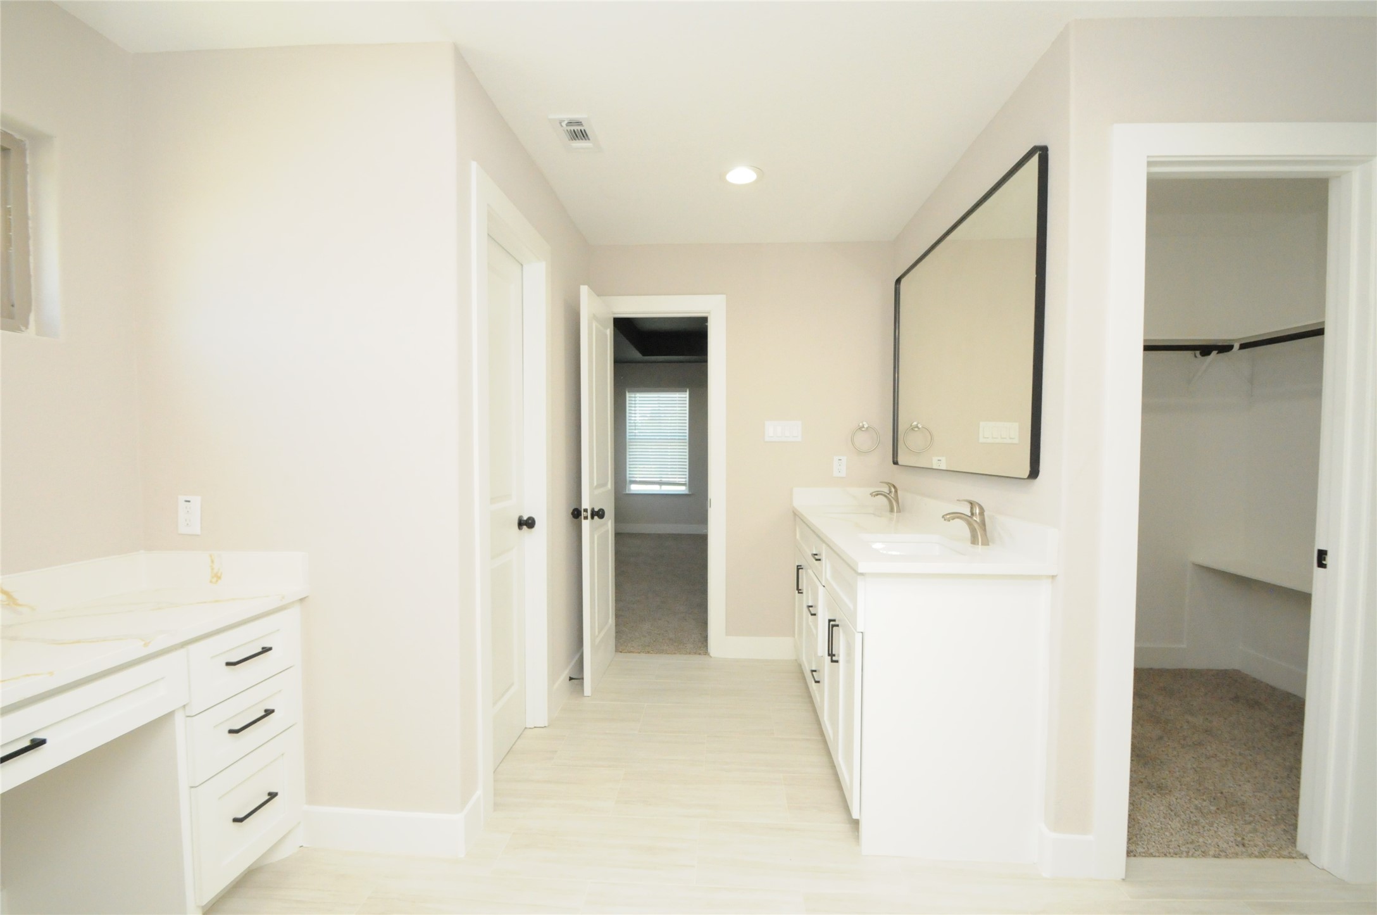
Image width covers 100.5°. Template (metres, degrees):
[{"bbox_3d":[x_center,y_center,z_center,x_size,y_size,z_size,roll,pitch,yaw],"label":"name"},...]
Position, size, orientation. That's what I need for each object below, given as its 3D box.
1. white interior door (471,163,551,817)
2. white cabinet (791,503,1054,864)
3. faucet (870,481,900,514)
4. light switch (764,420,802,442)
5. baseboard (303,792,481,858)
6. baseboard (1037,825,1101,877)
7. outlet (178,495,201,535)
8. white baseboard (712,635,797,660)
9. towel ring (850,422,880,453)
[{"bbox_3d":[-0.709,0.137,2.237,0.120,2.154,0.763,0,2,3],"label":"white interior door"},{"bbox_3d":[0.836,0.748,2.523,0.561,0.912,1.667,0,1,3],"label":"white cabinet"},{"bbox_3d":[1.018,0.204,2.964,0.158,0.154,0.052,0,1,3],"label":"faucet"},{"bbox_3d":[0.555,-0.152,3.350,0.216,0.123,0.010,0,1,3],"label":"light switch"},{"bbox_3d":[-0.941,1.150,1.820,0.526,0.128,0.120,0,1,3],"label":"baseboard"},{"bbox_3d":[1.117,1.161,1.696,0.140,0.130,0.053,0,1,3],"label":"baseboard"},{"bbox_3d":[-1.556,0.181,1.783,0.076,0.122,0.009,0,1,3],"label":"outlet"},{"bbox_3d":[0.395,1.115,3.376,0.455,0.130,0.017,0,1,3],"label":"white baseboard"},{"bbox_3d":[1.018,-0.113,3.293,0.165,0.180,0.070,0,1,3],"label":"towel ring"}]

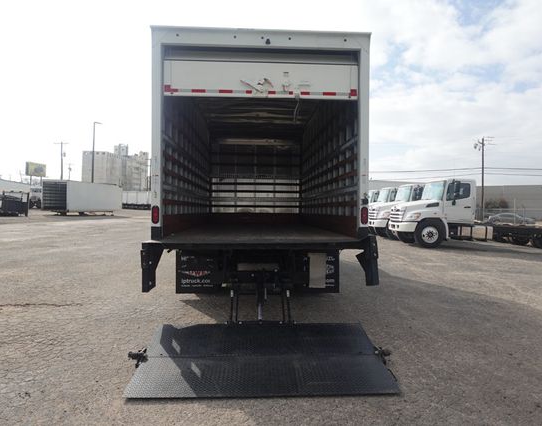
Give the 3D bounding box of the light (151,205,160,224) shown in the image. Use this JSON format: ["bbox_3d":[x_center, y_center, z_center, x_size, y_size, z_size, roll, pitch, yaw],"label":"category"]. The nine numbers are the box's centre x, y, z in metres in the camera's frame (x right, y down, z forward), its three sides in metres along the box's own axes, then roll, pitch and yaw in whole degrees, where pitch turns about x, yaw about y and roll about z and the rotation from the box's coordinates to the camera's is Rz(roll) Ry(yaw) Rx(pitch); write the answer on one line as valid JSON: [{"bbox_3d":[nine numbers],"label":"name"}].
[{"bbox_3d":[-1.326,0.027,4.100,0.078,0.200,0.040,1,1,-3],"label":"light"}]

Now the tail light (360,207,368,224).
[{"bbox_3d":[1.119,0.036,4.225,0.078,0.200,0.040,1,1,-3],"label":"tail light"}]

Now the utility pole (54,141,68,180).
[{"bbox_3d":[-34.100,-5.800,58.000,2.400,11.500,0.400,1,1,0],"label":"utility pole"}]

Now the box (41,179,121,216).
[{"bbox_3d":[-18.300,-1.500,35.100,2.570,2.820,8.100,1,1,10],"label":"box"}]

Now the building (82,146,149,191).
[{"bbox_3d":[-110.600,-26.700,258.000,17.500,42.500,48.000,1,1,10],"label":"building"}]

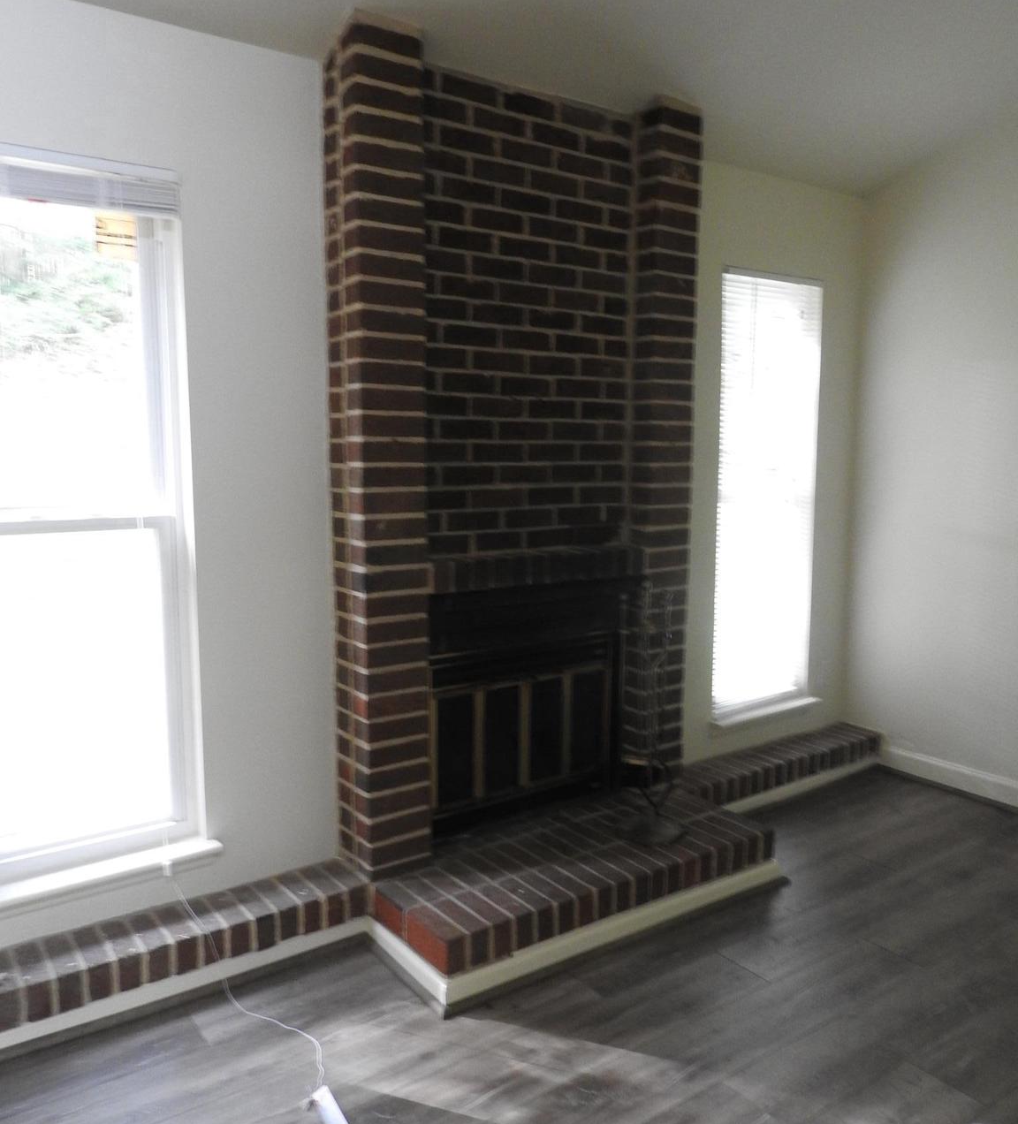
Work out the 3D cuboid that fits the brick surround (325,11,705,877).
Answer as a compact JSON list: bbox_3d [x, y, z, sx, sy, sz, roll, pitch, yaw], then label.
[{"bbox_3d":[0.064,-0.290,2.896,1.226,2.264,0.193,-5,9,-35],"label":"brick surround"}]

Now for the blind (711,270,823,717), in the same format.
[{"bbox_3d":[1.002,-0.253,3.732,0.586,1.703,0.097,-5,9,-35],"label":"blind"}]

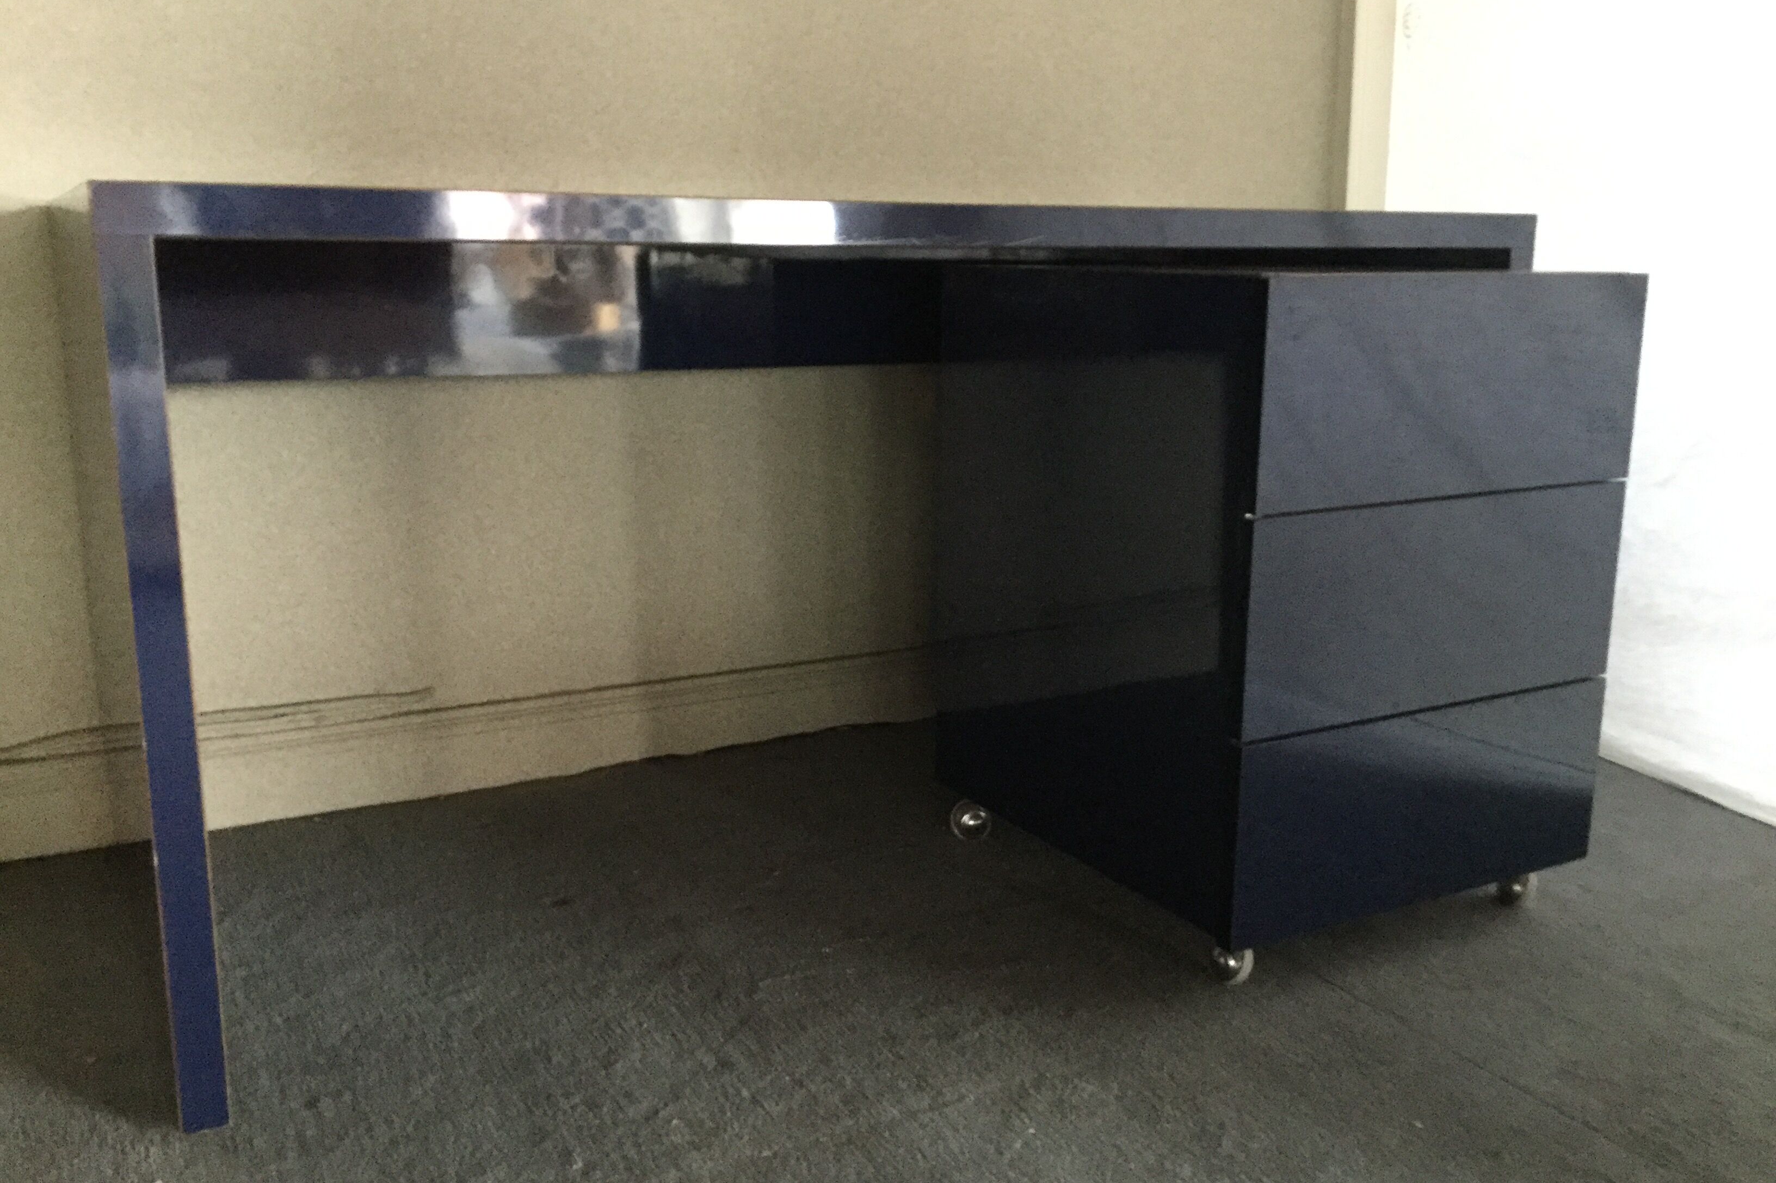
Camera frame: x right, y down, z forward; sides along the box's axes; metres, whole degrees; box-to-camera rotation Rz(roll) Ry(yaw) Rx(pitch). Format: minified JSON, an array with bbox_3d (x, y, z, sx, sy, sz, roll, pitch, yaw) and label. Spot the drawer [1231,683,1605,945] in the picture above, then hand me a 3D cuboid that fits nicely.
[{"bbox_3d":[0.416,0.165,1.788,0.494,0.199,0.500,-6,14,-28],"label":"drawer"}]

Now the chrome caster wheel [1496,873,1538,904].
[{"bbox_3d":[0.689,0.315,1.740,0.050,0.056,0.050,-6,14,-28],"label":"chrome caster wheel"}]

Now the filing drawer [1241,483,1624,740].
[{"bbox_3d":[0.418,-0.036,1.744,0.494,0.203,0.500,-6,14,-28],"label":"filing drawer"}]

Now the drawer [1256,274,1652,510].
[{"bbox_3d":[0.419,-0.238,1.700,0.494,0.203,0.500,-6,14,-28],"label":"drawer"}]

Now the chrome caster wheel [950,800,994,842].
[{"bbox_3d":[0.101,0.272,1.915,0.050,0.056,0.050,-6,14,-28],"label":"chrome caster wheel"}]

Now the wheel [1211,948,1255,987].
[{"bbox_3d":[0.334,0.354,1.543,0.050,0.056,0.050,-6,14,-28],"label":"wheel"}]

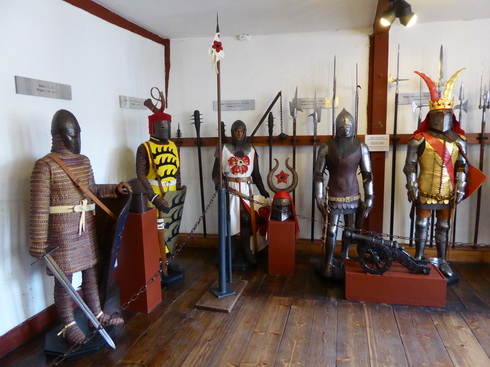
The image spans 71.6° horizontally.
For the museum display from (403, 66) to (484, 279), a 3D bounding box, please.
[{"bbox_3d":[2.142,-0.116,3.729,0.760,2.196,0.490,1,9,15],"label":"museum display"}]

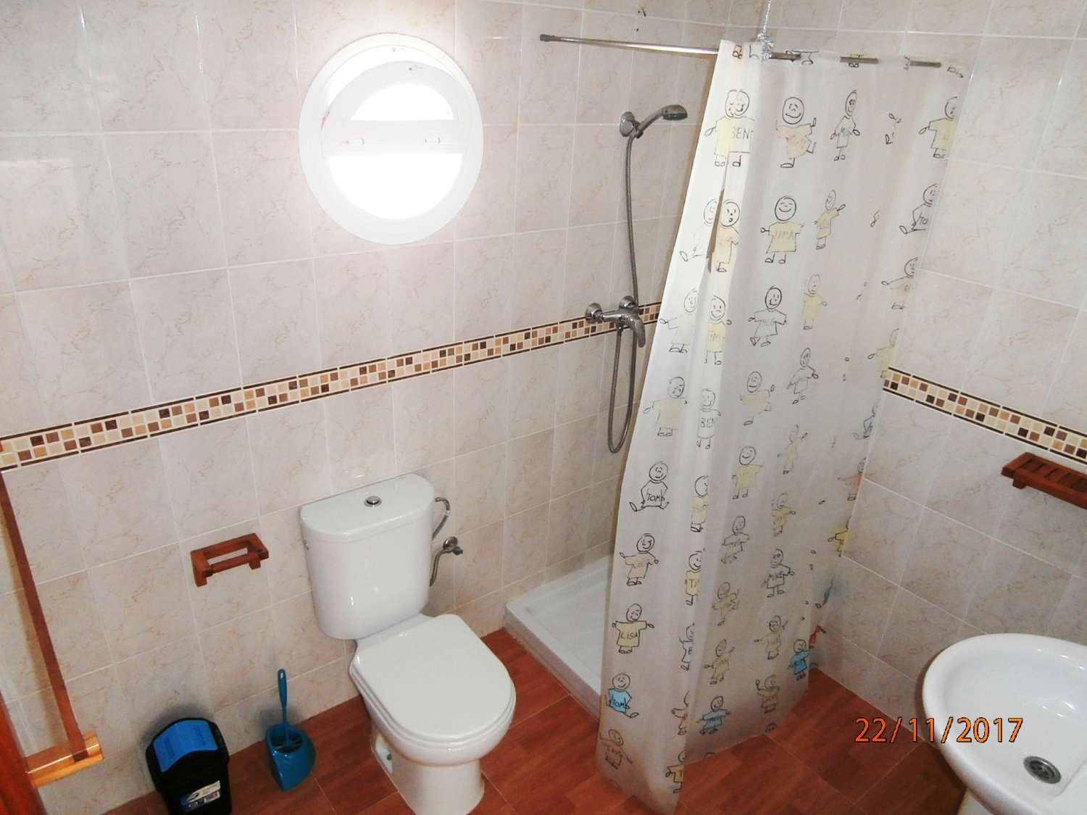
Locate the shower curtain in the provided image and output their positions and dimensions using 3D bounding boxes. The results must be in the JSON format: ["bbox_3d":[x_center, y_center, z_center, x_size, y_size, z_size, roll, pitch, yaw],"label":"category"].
[{"bbox_3d":[0.626,0.110,2.048,0.932,1.977,0.330,-16,31,-35],"label":"shower curtain"}]

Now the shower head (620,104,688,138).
[{"bbox_3d":[0.317,-0.827,2.176,0.080,0.110,0.238,-16,31,-35],"label":"shower head"}]

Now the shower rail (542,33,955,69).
[{"bbox_3d":[0.508,-0.920,1.955,0.762,0.043,0.713,-16,31,-35],"label":"shower rail"}]

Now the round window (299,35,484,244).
[{"bbox_3d":[-0.336,-0.636,1.829,0.492,0.492,0.100,-16,31,-35],"label":"round window"}]

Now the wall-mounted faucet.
[{"bbox_3d":[0.272,-0.275,2.478,0.225,0.130,0.168,-16,31,-35],"label":"wall-mounted faucet"}]

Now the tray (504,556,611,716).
[{"bbox_3d":[0.419,0.826,2.734,0.799,0.105,0.800,-16,31,-35],"label":"tray"}]

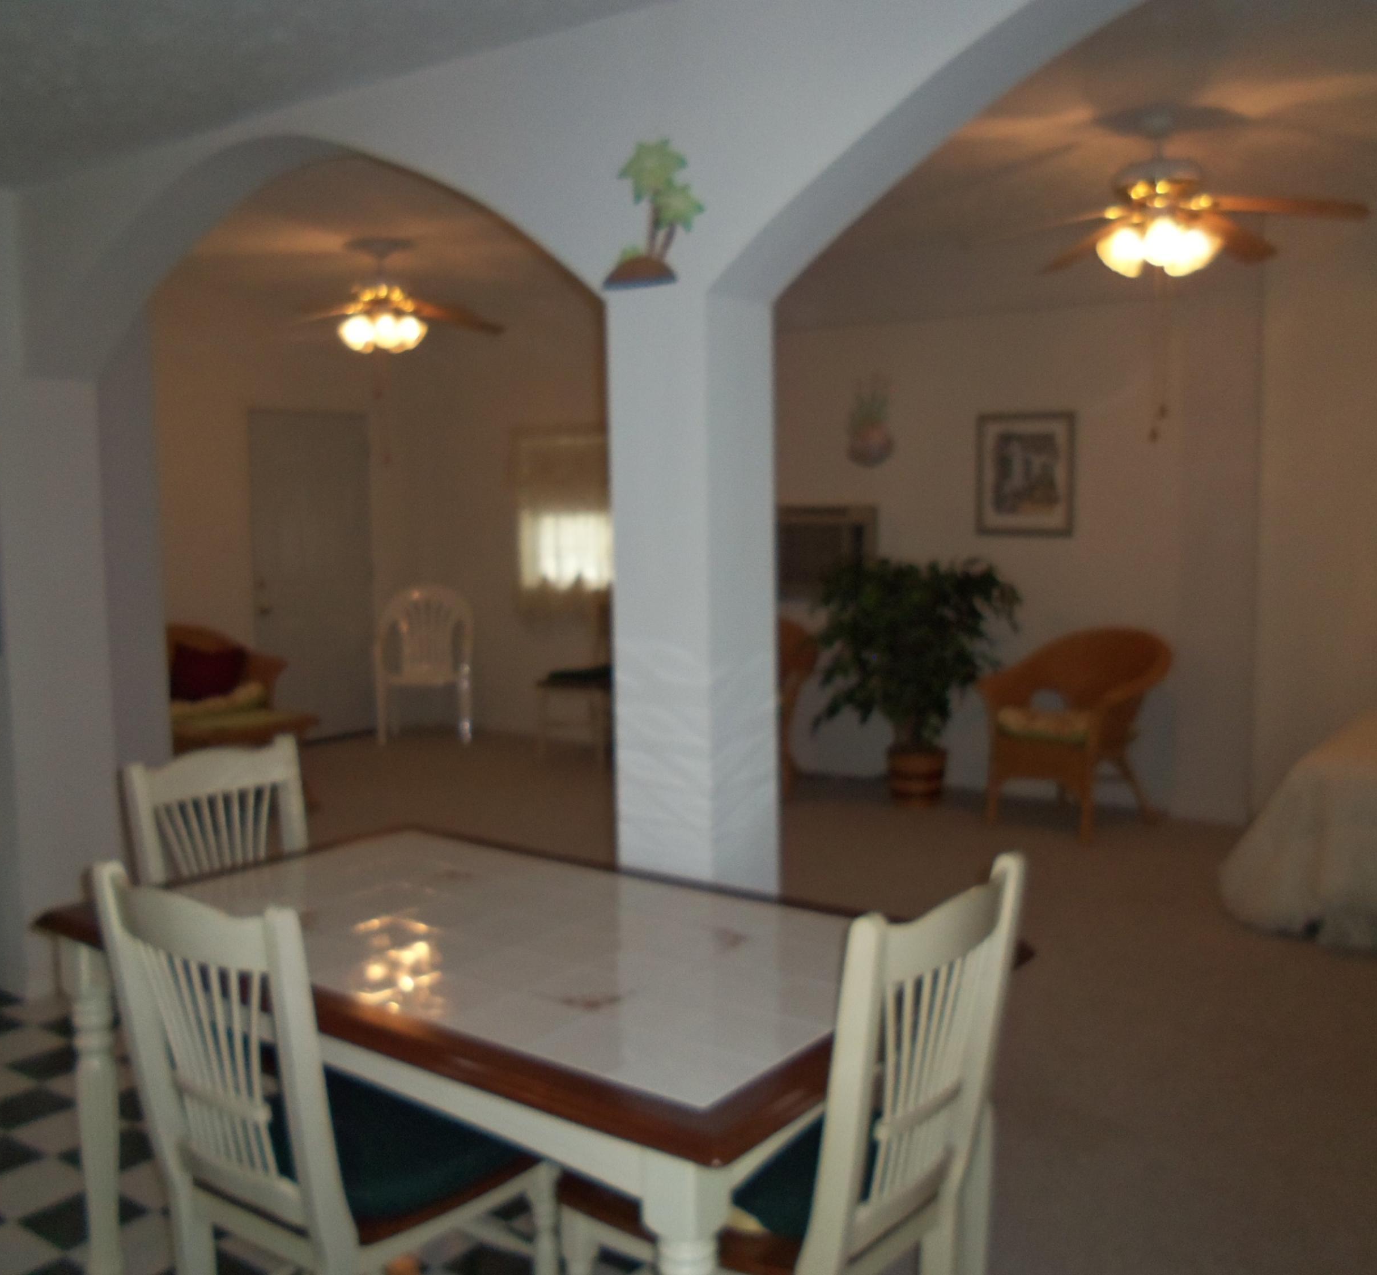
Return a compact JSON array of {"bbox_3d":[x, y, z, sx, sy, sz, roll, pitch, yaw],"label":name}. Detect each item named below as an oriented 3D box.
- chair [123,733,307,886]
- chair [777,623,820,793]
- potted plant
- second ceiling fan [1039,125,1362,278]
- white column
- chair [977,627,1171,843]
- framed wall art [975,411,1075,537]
[{"bbox_3d":[-0.900,0.742,3.077,0.536,0.941,0.466,4,7,37],"label":"chair"},{"bbox_3d":[0.331,0.340,7.291,0.668,0.891,0.708,1,6,16],"label":"chair"},{"bbox_3d":[1.129,0.220,6.798,0.992,1.208,0.891,3,7,35],"label":"potted plant"},{"bbox_3d":[1.231,-1.151,3.589,1.012,0.405,1.012,3,7,35],"label":"second ceiling fan"},{"bbox_3d":[0.018,0.276,2.855,0.241,1.892,0.250,3,7,35],"label":"white column"},{"bbox_3d":[1.798,0.415,6.360,0.708,0.891,0.668,-6,8,-44],"label":"chair"},{"bbox_3d":[1.663,-0.805,6.812,0.511,0.617,0.030,3,7,35],"label":"framed wall art"}]

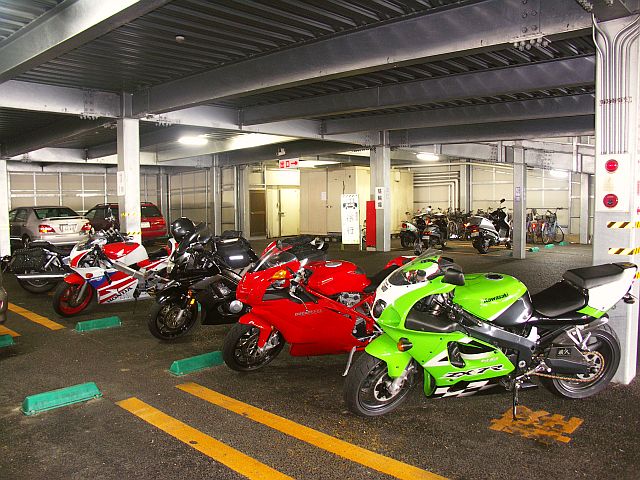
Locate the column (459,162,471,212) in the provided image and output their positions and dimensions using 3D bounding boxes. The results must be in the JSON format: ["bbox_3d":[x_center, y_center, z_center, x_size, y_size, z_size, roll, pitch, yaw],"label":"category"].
[{"bbox_3d":[5.950,-1.730,21.300,0.320,3.100,0.320,3,6,41],"label":"column"}]

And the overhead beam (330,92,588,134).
[{"bbox_3d":[2.814,-2.437,10.138,7.235,0.344,0.190,6,8,43],"label":"overhead beam"}]

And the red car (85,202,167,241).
[{"bbox_3d":[-7.700,-0.670,19.200,4.500,1.500,1.700,3,6,41],"label":"red car"}]

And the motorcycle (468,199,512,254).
[{"bbox_3d":[4.687,-0.354,13.738,1.800,1.360,0.700,-5,6,-44],"label":"motorcycle"}]

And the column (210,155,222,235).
[{"bbox_3d":[-3.920,-1.630,19.800,0.280,3.200,0.280,3,6,41],"label":"column"}]

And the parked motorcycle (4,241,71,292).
[{"bbox_3d":[-3.930,0.300,8.800,2.250,1.120,0.850,-3,5,-28],"label":"parked motorcycle"}]

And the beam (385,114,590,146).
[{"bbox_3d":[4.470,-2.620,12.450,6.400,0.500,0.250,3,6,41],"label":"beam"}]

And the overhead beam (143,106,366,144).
[{"bbox_3d":[-0.956,-2.590,11.567,0.220,0.480,6.736,3,6,43],"label":"overhead beam"}]

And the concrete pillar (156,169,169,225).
[{"bbox_3d":[-6.957,-1.621,22.799,0.320,3.067,0.320,3,6,43],"label":"concrete pillar"}]

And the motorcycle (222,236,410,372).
[{"bbox_3d":[0.062,0.537,4.700,2.060,1.120,0.720,-2,5,-27],"label":"motorcycle"}]

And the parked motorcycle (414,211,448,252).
[{"bbox_3d":[3.200,-0.240,15.000,0.720,1.150,1.950,3,6,37],"label":"parked motorcycle"}]

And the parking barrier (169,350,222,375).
[{"bbox_3d":[-1.045,1.061,4.557,0.540,0.110,0.160,-4,6,-44],"label":"parking barrier"}]

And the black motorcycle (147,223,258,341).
[{"bbox_3d":[-0.901,0.435,5.754,2.080,1.180,0.720,-2,5,-27],"label":"black motorcycle"}]

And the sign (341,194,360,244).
[{"bbox_3d":[0.894,-0.595,15.022,0.540,1.451,0.060,1,5,21],"label":"sign"}]

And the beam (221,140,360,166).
[{"bbox_3d":[-1.100,-2.920,17.150,7.300,0.520,0.250,3,6,41],"label":"beam"}]

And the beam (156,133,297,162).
[{"bbox_3d":[-2.850,-2.790,15.200,7.200,0.420,0.220,3,6,41],"label":"beam"}]

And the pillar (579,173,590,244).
[{"bbox_3d":[8.777,-1.045,17.118,0.270,2.350,0.270,3,6,42],"label":"pillar"}]

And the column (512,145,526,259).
[{"bbox_3d":[4.979,-0.925,12.863,0.250,2.780,0.250,3,6,42],"label":"column"}]

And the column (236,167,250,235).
[{"bbox_3d":[-3.000,-1.540,20.300,0.340,3.000,0.340,3,6,41],"label":"column"}]

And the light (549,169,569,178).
[{"bbox_3d":[7.205,-2.005,15.500,0.220,0.140,1.150,3,6,43],"label":"light"}]

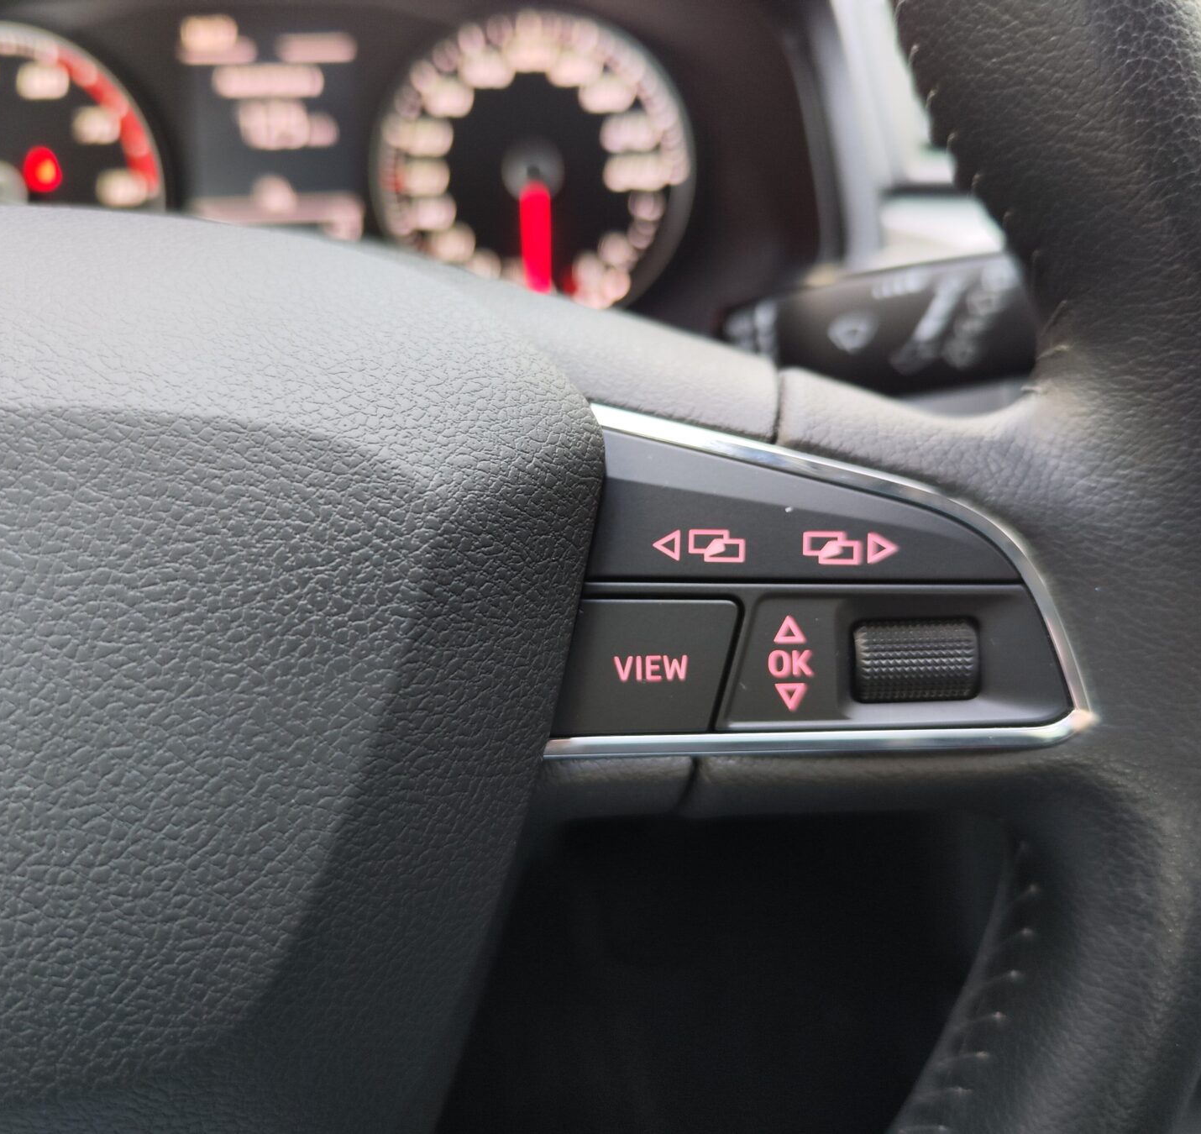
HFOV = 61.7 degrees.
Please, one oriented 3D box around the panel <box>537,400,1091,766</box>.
[{"bbox_3d":[0.029,0.002,0.135,0.073,0.046,0.016,0,2,-3],"label":"panel"}]

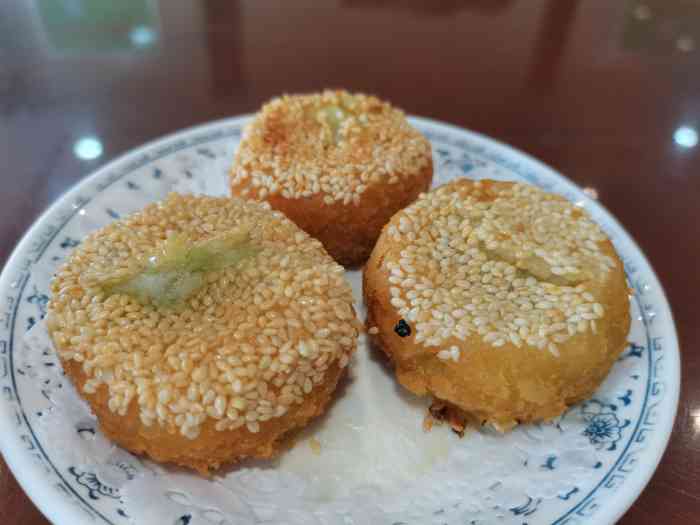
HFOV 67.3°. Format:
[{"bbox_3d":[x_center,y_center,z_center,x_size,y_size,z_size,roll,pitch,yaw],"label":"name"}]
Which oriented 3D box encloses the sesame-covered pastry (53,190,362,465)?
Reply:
[{"bbox_3d":[-0.037,0.015,0.144,0.076,0.037,0.076,3,42,0],"label":"sesame-covered pastry"}]

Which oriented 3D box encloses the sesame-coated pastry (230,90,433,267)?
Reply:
[{"bbox_3d":[-0.007,-0.033,0.196,0.070,0.041,0.070,3,42,0],"label":"sesame-coated pastry"}]

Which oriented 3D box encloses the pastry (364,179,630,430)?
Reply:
[{"bbox_3d":[0.039,0.008,0.152,0.068,0.041,0.068,3,42,0],"label":"pastry"}]

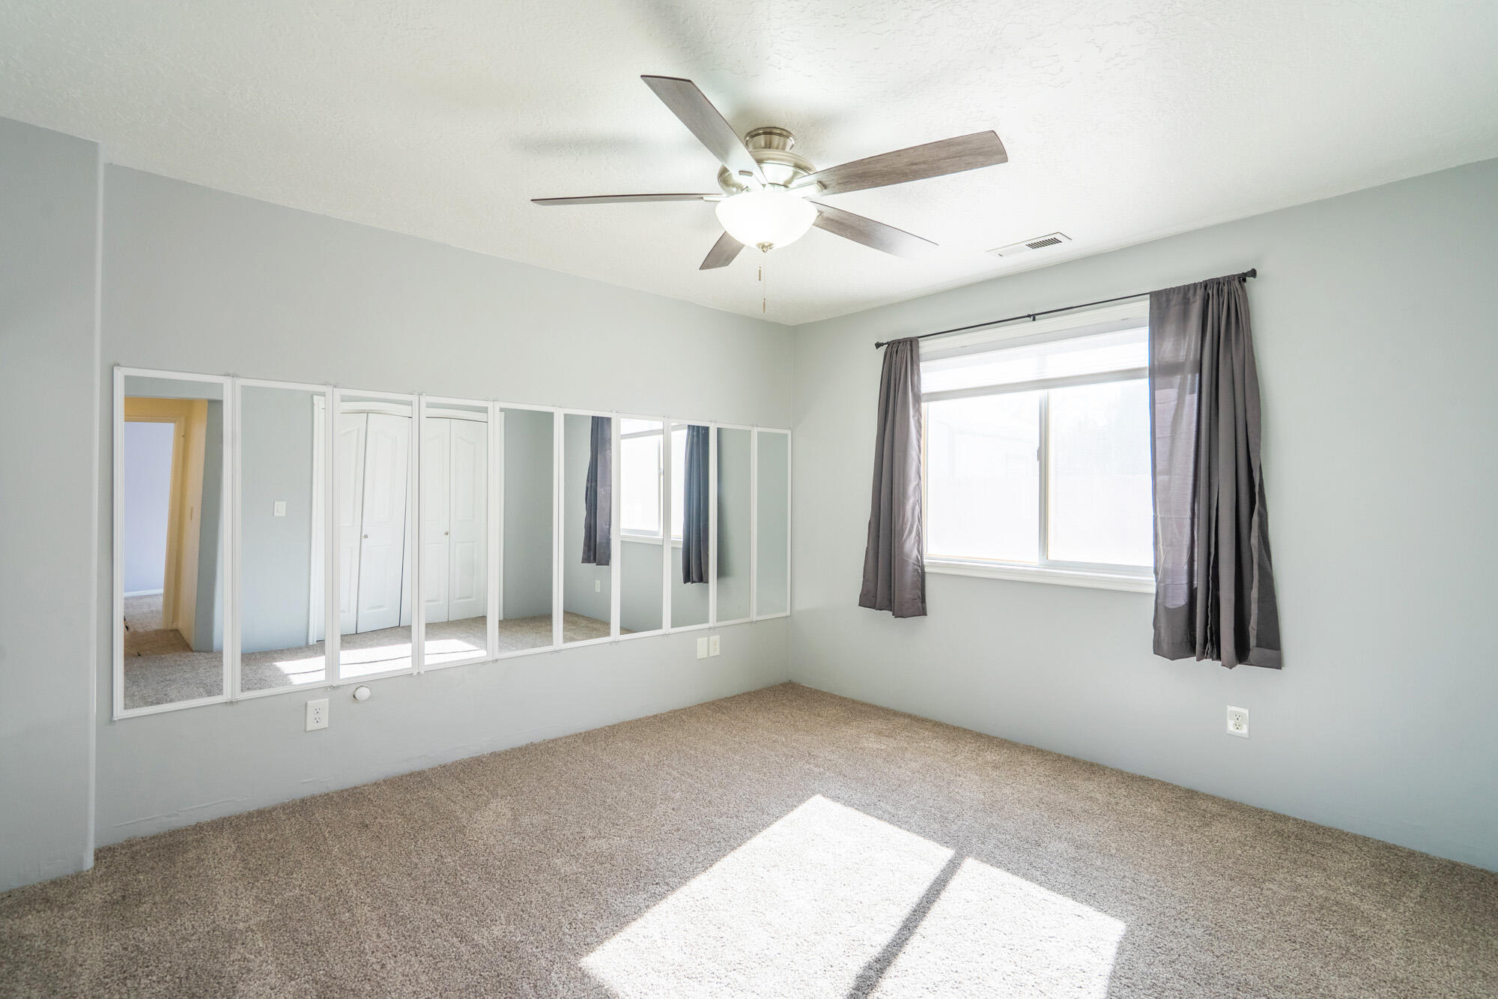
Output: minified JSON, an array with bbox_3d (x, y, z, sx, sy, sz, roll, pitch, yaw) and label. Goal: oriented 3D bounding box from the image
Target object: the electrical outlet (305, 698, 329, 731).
[{"bbox_3d":[-1.798,0.901,2.780,0.074,0.121,0.010,0,0,-39],"label":"electrical outlet"}]

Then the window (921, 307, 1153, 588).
[{"bbox_3d":[1.454,-0.223,3.391,1.420,1.270,0.120,0,0,45],"label":"window"}]

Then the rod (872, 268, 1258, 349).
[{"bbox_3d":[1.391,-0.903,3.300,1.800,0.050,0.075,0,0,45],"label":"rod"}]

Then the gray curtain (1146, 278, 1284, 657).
[{"bbox_3d":[1.928,-0.108,2.770,0.470,1.600,0.110,0,0,45],"label":"gray curtain"}]

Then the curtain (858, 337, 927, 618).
[{"bbox_3d":[0.834,-0.118,3.861,0.460,1.600,0.110,0,0,45],"label":"curtain"}]

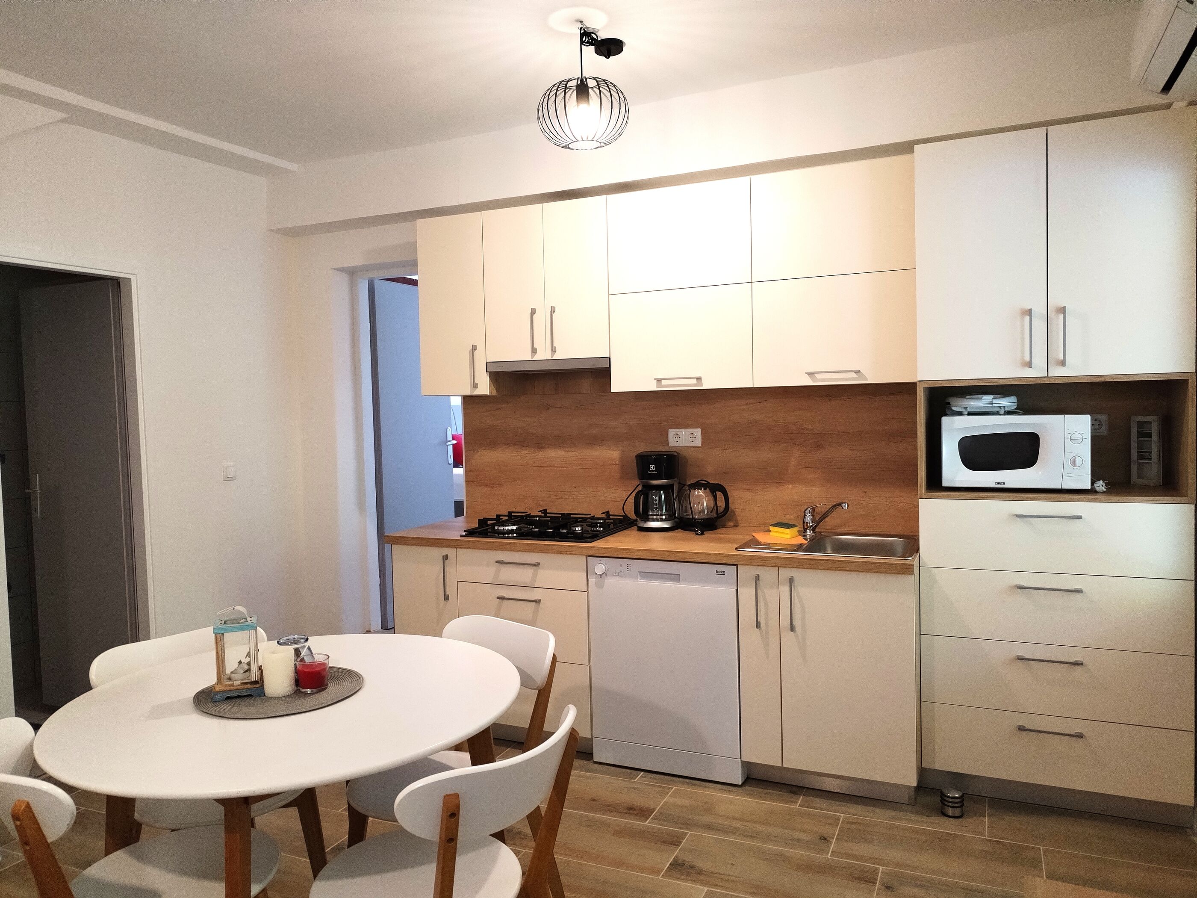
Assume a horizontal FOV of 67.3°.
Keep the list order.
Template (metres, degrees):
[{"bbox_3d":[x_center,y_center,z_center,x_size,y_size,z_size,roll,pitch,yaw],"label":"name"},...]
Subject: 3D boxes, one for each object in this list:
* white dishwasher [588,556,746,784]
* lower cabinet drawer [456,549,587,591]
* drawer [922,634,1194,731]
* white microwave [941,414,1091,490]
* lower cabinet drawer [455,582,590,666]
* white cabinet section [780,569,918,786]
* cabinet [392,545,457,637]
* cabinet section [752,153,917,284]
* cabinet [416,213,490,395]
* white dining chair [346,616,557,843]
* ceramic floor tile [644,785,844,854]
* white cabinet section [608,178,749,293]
[{"bbox_3d":[0.360,0.809,3.656,0.597,0.816,0.585,0,3,24],"label":"white dishwasher"},{"bbox_3d":[-0.227,0.470,3.795,0.601,0.142,0.462,0,3,25],"label":"lower cabinet drawer"},{"bbox_3d":[1.590,0.751,3.184,0.802,0.239,0.480,0,3,24],"label":"drawer"},{"bbox_3d":[1.478,0.007,3.193,0.457,0.257,0.347,0,3,25],"label":"white microwave"},{"bbox_3d":[-0.214,0.687,3.841,0.599,0.293,0.480,0,3,24],"label":"lower cabinet drawer"},{"bbox_3d":[0.979,0.762,3.365,0.454,0.717,0.580,0,3,25],"label":"white cabinet section"},{"bbox_3d":[-0.611,0.794,4.089,0.329,0.799,0.570,0,3,24],"label":"cabinet"},{"bbox_3d":[0.925,-0.843,3.456,0.592,0.401,0.360,0,3,25],"label":"cabinet section"},{"bbox_3d":[-0.595,-0.651,4.173,0.352,0.795,0.300,0,3,24],"label":"cabinet"},{"bbox_3d":[-0.394,0.890,2.329,0.462,0.784,0.533,1,3,35],"label":"white dining chair"},{"bbox_3d":[0.494,1.253,3.030,0.602,0.010,0.297,0,3,24],"label":"ceramic floor tile"},{"bbox_3d":[0.387,-0.842,3.711,0.599,0.401,0.360,0,3,25],"label":"white cabinet section"}]

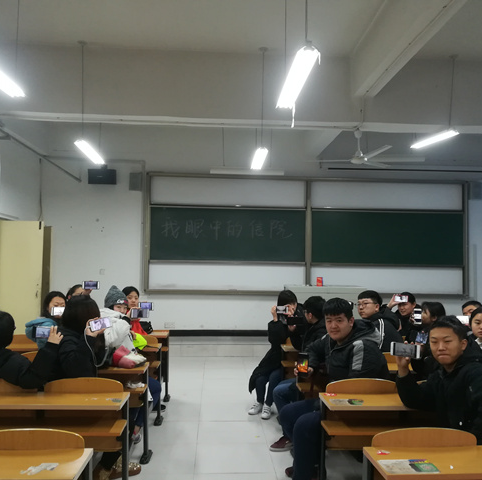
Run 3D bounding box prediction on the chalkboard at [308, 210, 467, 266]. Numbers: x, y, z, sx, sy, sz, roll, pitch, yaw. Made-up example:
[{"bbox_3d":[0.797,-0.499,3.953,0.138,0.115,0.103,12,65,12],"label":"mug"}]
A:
[{"bbox_3d":[2.796,-0.020,9.141,2.950,1.050,0.060,1,-3,-3],"label":"chalkboard"}]

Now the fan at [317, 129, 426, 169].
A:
[{"bbox_3d":[1.495,-1.179,6.096,1.400,0.450,1.400,1,-3,-3],"label":"fan"}]

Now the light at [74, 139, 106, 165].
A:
[{"bbox_3d":[-2.069,-1.204,6.640,0.170,0.090,1.270,1,-3,-3],"label":"light"}]

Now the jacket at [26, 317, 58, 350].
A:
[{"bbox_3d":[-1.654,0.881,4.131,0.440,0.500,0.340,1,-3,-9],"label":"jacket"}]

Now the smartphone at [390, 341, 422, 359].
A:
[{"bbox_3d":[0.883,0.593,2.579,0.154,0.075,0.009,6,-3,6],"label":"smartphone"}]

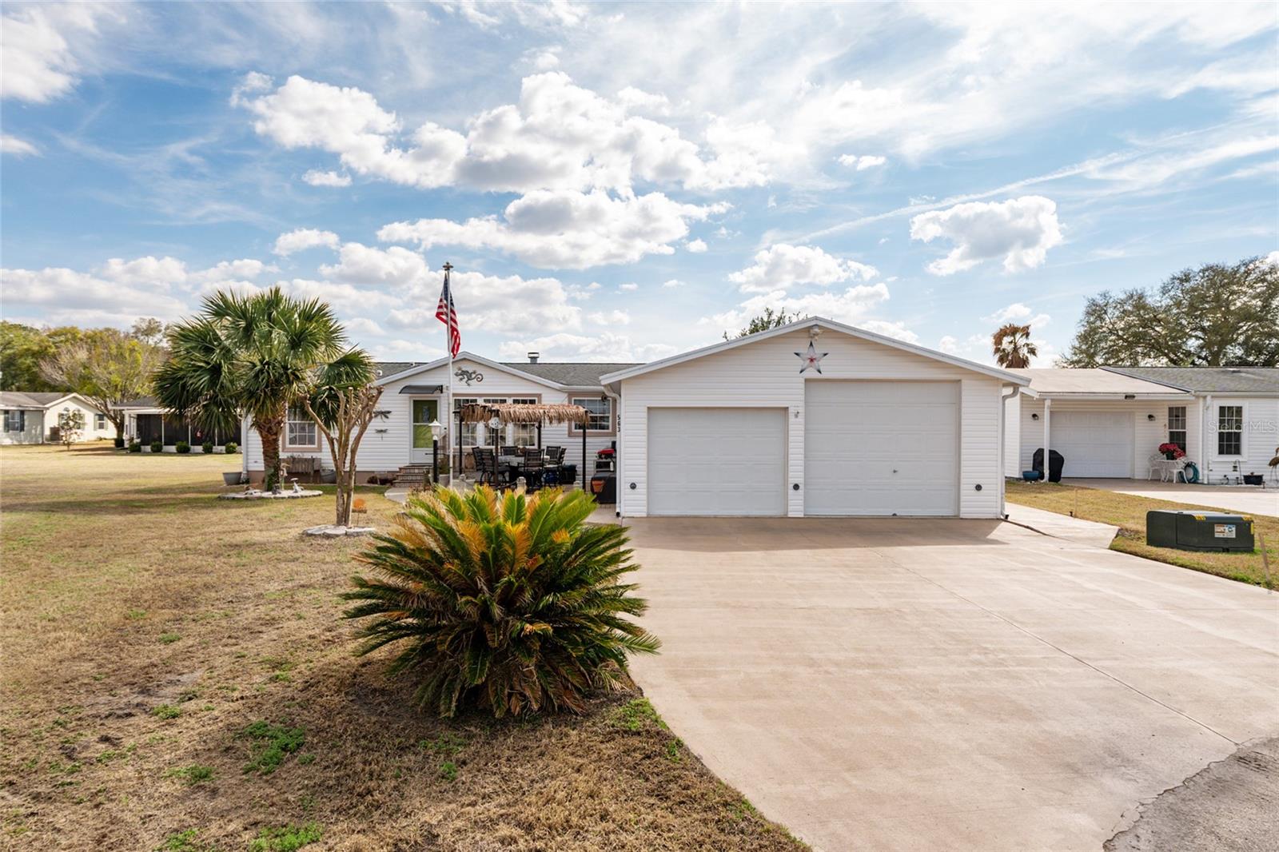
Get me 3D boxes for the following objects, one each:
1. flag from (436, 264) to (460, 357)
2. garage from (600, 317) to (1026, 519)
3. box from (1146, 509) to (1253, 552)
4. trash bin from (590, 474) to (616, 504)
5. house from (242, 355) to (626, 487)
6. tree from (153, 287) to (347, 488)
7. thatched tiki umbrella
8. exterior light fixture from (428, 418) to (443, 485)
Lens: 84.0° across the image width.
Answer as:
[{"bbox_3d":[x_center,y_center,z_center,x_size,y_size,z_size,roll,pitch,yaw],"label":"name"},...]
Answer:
[{"bbox_3d":[-4.650,-2.819,17.372,0.580,2.200,0.320,0,1,0],"label":"flag"},{"bbox_3d":[3.331,-0.178,17.599,8.130,3.870,8.200,0,1,0],"label":"garage"},{"bbox_3d":[8.654,1.595,11.017,0.840,0.540,0.970,0,1,0],"label":"box"},{"bbox_3d":[-0.755,1.426,16.366,0.640,0.660,0.620,0,1,0],"label":"trash bin"},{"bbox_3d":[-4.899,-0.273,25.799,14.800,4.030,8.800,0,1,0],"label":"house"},{"bbox_3d":[-10.347,-1.013,19.191,5.500,5.550,5.000,0,1,0],"label":"tree"},{"bbox_3d":[-3.102,0.584,18.607,2.650,2.300,2.650,0,1,-35],"label":"thatched tiki umbrella"},{"bbox_3d":[-4.723,0.816,16.410,0.300,1.930,0.300,0,1,0],"label":"exterior light fixture"}]

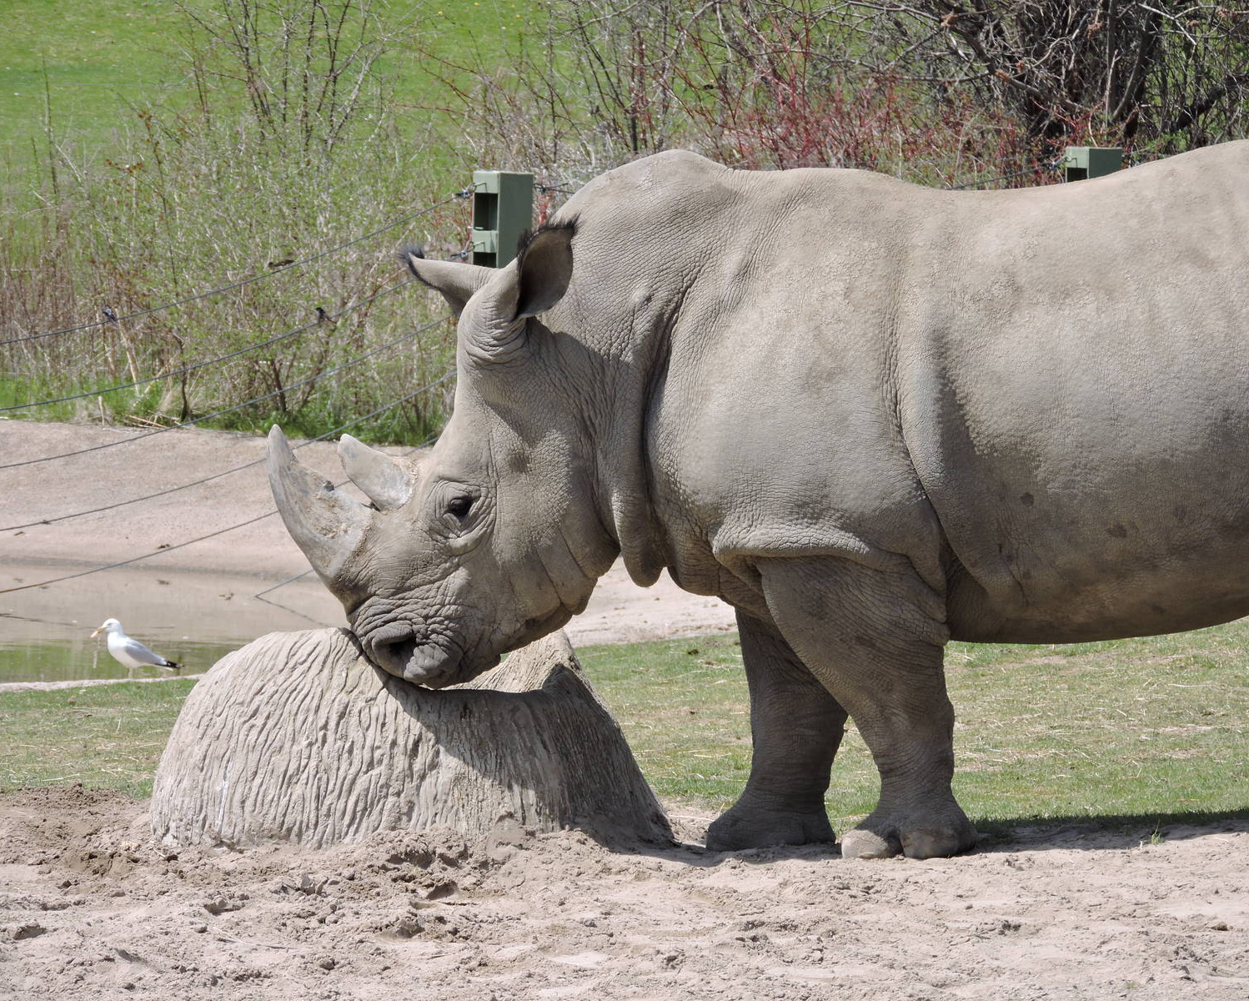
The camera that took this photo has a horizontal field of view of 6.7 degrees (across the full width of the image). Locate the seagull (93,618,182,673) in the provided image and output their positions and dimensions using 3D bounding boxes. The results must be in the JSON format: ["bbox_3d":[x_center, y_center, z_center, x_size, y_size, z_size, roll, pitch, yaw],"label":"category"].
[{"bbox_3d":[-2.075,0.624,45.000,0.385,0.250,0.135,-1,3,-15],"label":"seagull"}]

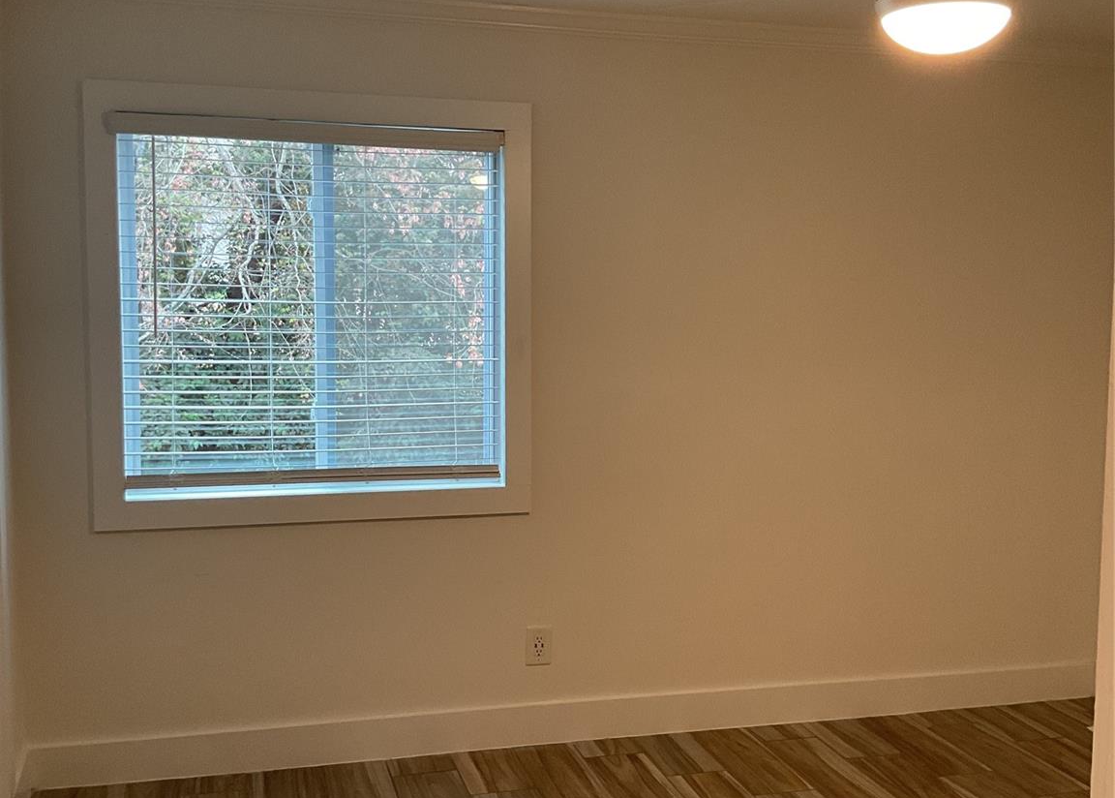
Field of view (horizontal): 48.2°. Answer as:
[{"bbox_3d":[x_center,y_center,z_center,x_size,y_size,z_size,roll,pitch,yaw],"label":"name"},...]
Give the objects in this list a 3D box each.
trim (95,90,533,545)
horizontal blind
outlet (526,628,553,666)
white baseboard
[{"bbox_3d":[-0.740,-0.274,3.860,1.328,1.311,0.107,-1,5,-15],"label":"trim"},{"bbox_3d":[-0.743,-0.287,3.830,1.159,1.110,0.070,-1,5,-15],"label":"horizontal blind"},{"bbox_3d":[-0.061,0.816,4.103,0.083,0.123,0.009,-1,5,-15],"label":"outlet"},{"bbox_3d":[0.251,1.076,4.210,3.781,0.135,0.018,-1,5,-15],"label":"white baseboard"}]

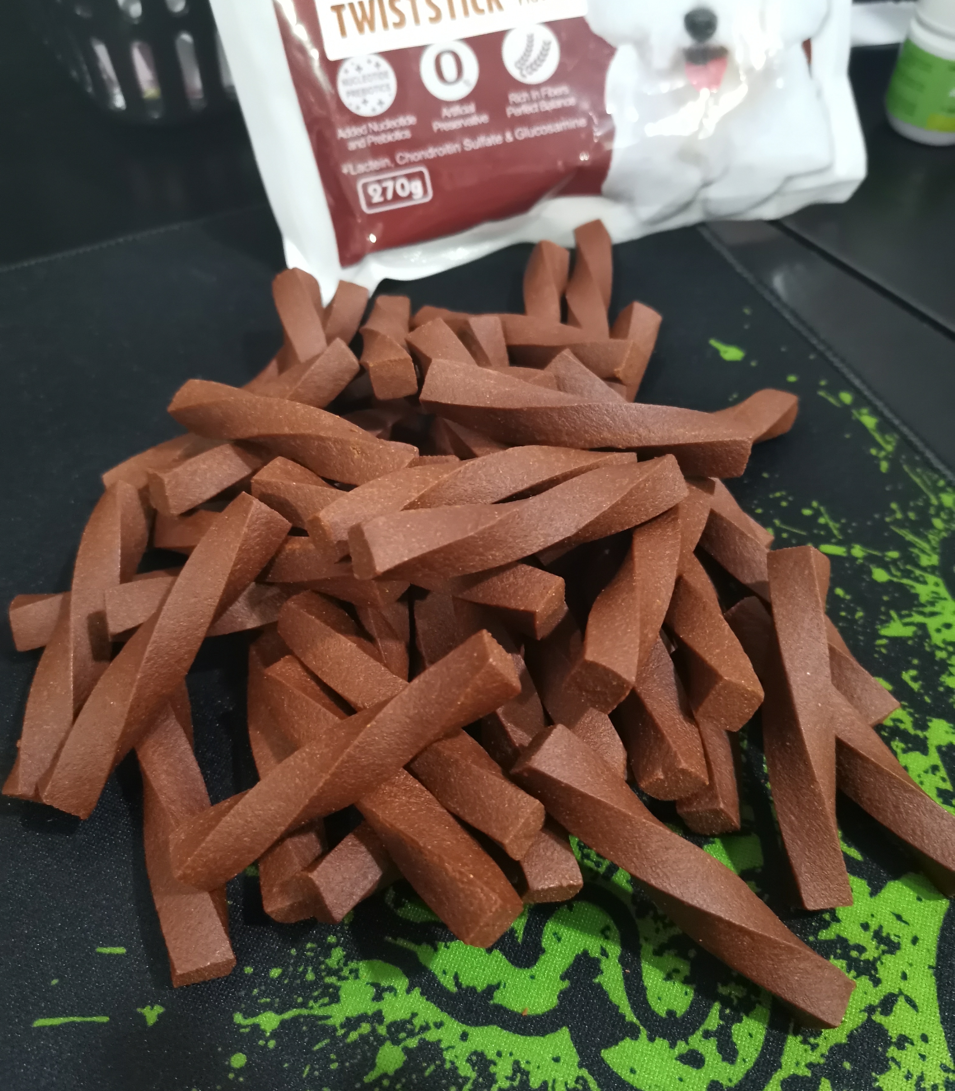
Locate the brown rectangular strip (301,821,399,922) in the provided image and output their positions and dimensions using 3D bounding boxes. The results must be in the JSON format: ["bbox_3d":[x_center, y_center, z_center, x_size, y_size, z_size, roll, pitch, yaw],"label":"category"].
[{"bbox_3d":[-0.006,0.044,0.183,0.013,0.013,0.062,35,62,28],"label":"brown rectangular strip"}]

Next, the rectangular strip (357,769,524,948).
[{"bbox_3d":[-0.020,0.048,0.190,0.012,0.012,0.071,-35,61,-23],"label":"rectangular strip"}]

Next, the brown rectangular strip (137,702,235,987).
[{"bbox_3d":[-0.057,0.049,0.182,0.013,0.013,0.064,-16,51,-11],"label":"brown rectangular strip"}]

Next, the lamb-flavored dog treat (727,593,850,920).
[{"bbox_3d":[0.068,0.034,0.193,0.012,0.012,0.071,3,64,3],"label":"lamb-flavored dog treat"}]

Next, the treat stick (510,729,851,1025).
[{"bbox_3d":[0.038,0.062,0.180,0.074,0.013,0.013,40,60,2],"label":"treat stick"}]

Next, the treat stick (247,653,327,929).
[{"bbox_3d":[-0.039,0.040,0.189,0.013,0.013,0.062,-10,51,-6],"label":"treat stick"}]

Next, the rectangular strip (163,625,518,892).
[{"bbox_3d":[-0.022,0.038,0.169,0.065,0.013,0.013,-33,55,-8],"label":"rectangular strip"}]

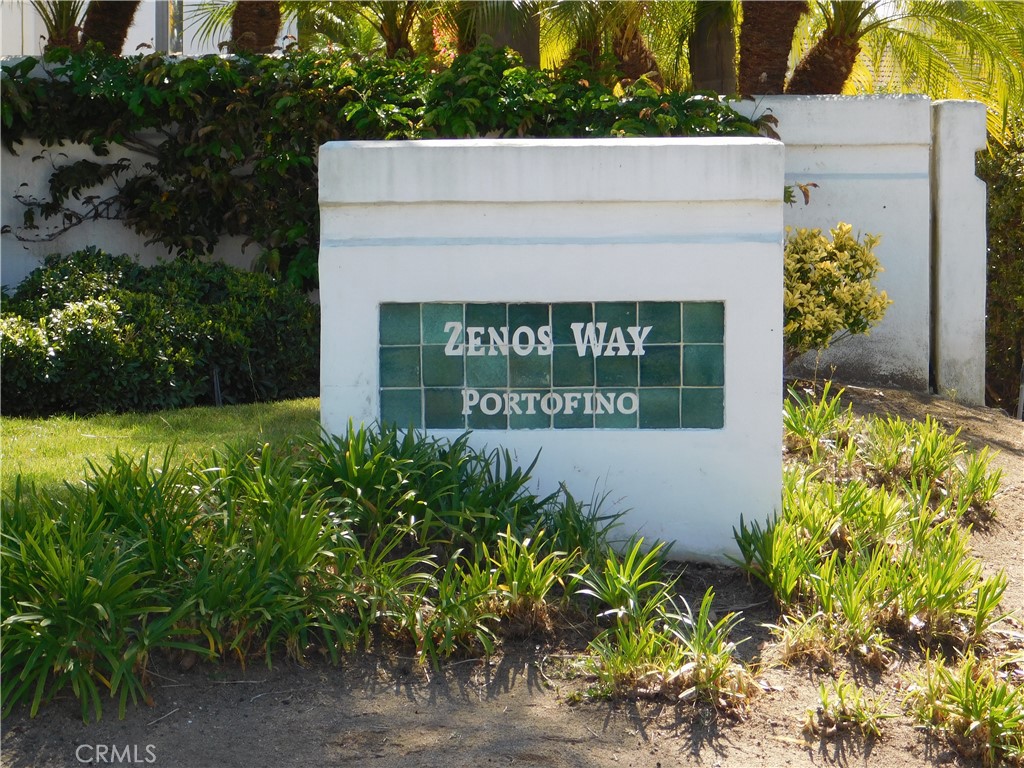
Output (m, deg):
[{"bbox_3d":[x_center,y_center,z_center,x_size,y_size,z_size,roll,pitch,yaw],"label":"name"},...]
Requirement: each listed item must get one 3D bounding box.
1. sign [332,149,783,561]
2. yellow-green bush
[{"bbox_3d":[0.145,-0.136,18.520,1.677,1.527,0.650,0,5,0],"label":"sign"},{"bbox_3d":[1.209,-0.349,21.300,0.784,0.669,0.750,0,5,0],"label":"yellow-green bush"}]

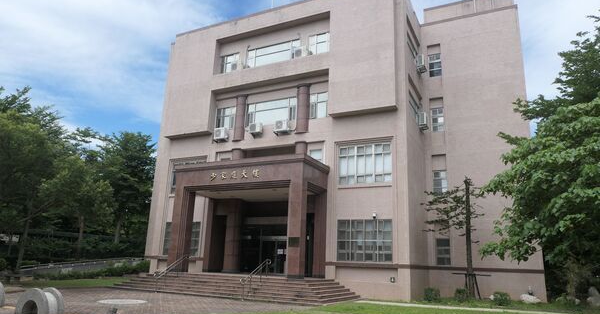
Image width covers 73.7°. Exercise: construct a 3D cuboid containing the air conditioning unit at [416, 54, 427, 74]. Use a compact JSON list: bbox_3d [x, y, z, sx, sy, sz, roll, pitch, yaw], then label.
[{"bbox_3d":[7.502,-5.866,24.699,0.330,0.640,0.820,-5,-16,26],"label":"air conditioning unit"}]

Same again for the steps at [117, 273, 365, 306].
[{"bbox_3d":[-3.144,6.461,20.260,11.264,0.777,5.220,-5,-16,26],"label":"steps"}]

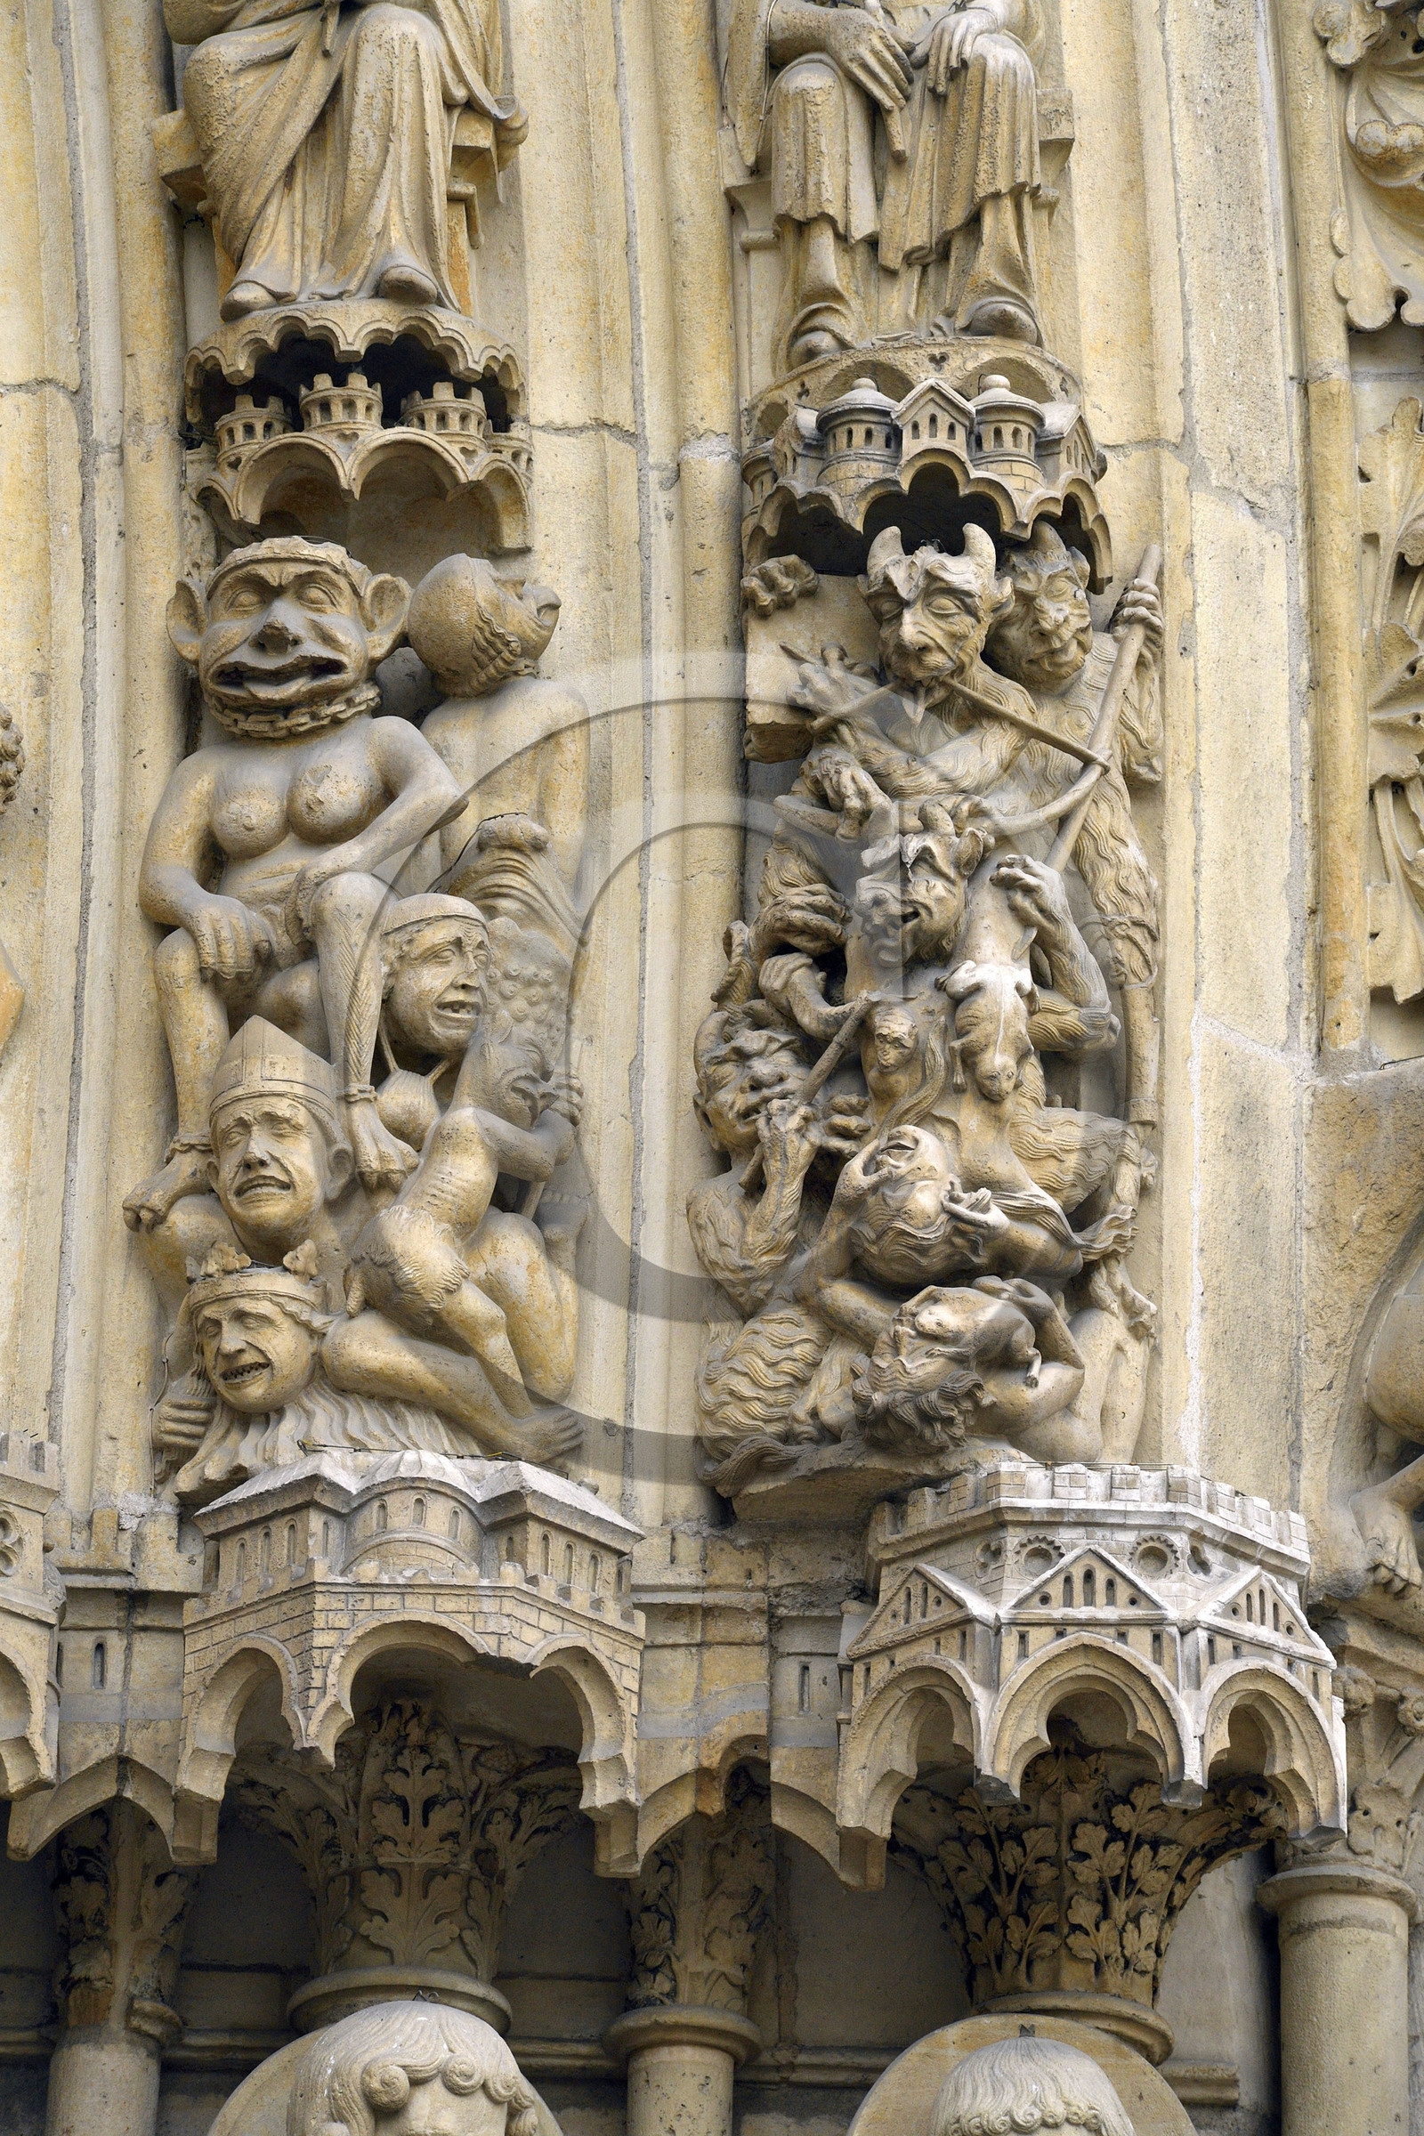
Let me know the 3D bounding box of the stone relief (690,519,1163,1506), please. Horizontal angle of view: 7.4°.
[{"bbox_3d":[0.249,-0.067,12.687,0.526,1.117,0.360,1,-23,0],"label":"stone relief"}]

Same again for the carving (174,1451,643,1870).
[{"bbox_3d":[-0.370,0.737,13.438,0.580,0.490,0.360,2,-23,-5],"label":"carving"}]

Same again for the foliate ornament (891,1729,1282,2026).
[{"bbox_3d":[0.461,1.009,13.534,0.470,0.340,0.420,2,-23,-5],"label":"foliate ornament"}]

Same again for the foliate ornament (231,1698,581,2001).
[{"bbox_3d":[-0.375,0.978,13.468,0.430,0.330,0.400,2,-23,-5],"label":"foliate ornament"}]

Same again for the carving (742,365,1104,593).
[{"bbox_3d":[0.277,-0.750,14.246,0.460,0.290,0.260,2,-23,-5],"label":"carving"}]

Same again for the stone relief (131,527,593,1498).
[{"bbox_3d":[-0.399,-0.064,12.680,0.496,1.084,0.360,1,-23,0],"label":"stone relief"}]

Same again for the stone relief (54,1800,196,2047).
[{"bbox_3d":[-0.724,1.045,13.516,0.180,0.330,0.170,2,-23,-5],"label":"stone relief"}]

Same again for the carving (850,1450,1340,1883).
[{"bbox_3d":[0.466,0.755,13.510,0.620,0.490,0.360,2,-23,-5],"label":"carving"}]

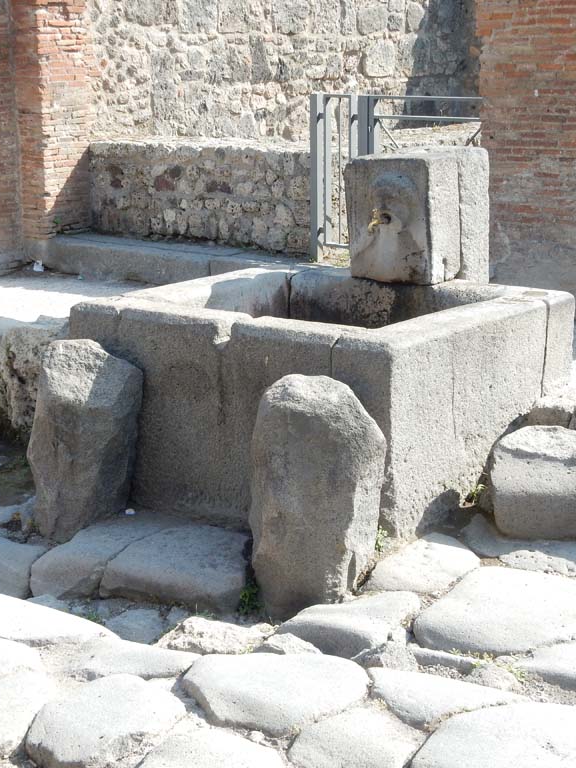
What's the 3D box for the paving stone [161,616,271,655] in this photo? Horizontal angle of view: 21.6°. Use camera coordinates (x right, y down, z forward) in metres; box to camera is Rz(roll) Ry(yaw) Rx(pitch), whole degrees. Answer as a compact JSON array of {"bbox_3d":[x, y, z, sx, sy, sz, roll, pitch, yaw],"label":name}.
[{"bbox_3d":[-0.245,0.860,5.060,0.370,0.130,0.240,-1,12,0],"label":"paving stone"}]

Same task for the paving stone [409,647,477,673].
[{"bbox_3d":[0.490,0.870,4.790,0.220,0.090,0.120,9,16,39],"label":"paving stone"}]

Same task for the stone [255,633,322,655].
[{"bbox_3d":[0.000,0.860,4.970,0.220,0.100,0.160,-1,12,0],"label":"stone"}]

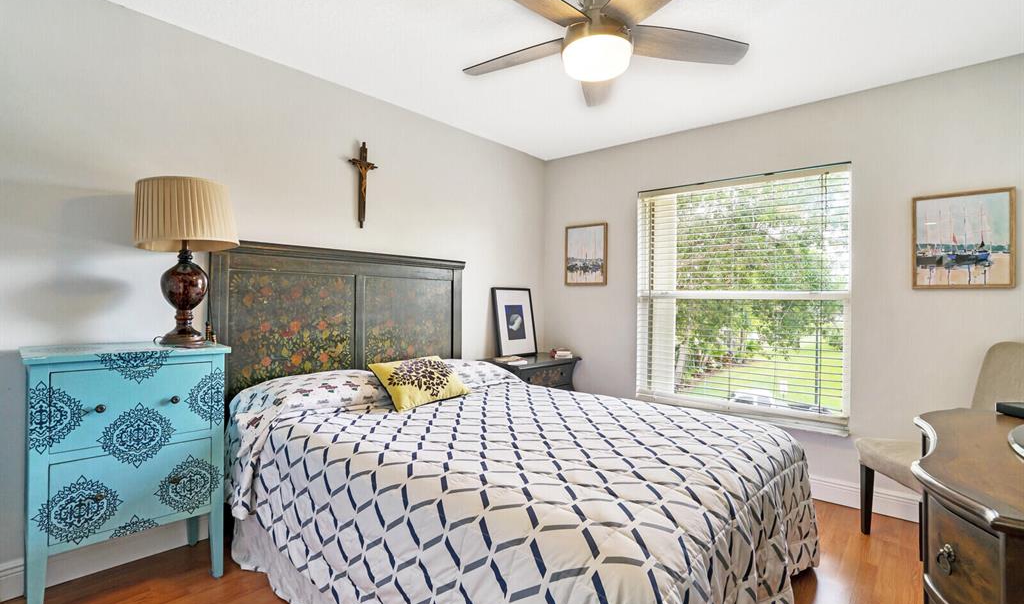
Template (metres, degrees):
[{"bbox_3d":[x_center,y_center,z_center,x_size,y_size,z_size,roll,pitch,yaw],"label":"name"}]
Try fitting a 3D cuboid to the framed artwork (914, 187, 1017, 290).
[{"bbox_3d":[2.354,-0.319,2.372,0.390,0.500,0.030,0,0,39],"label":"framed artwork"}]

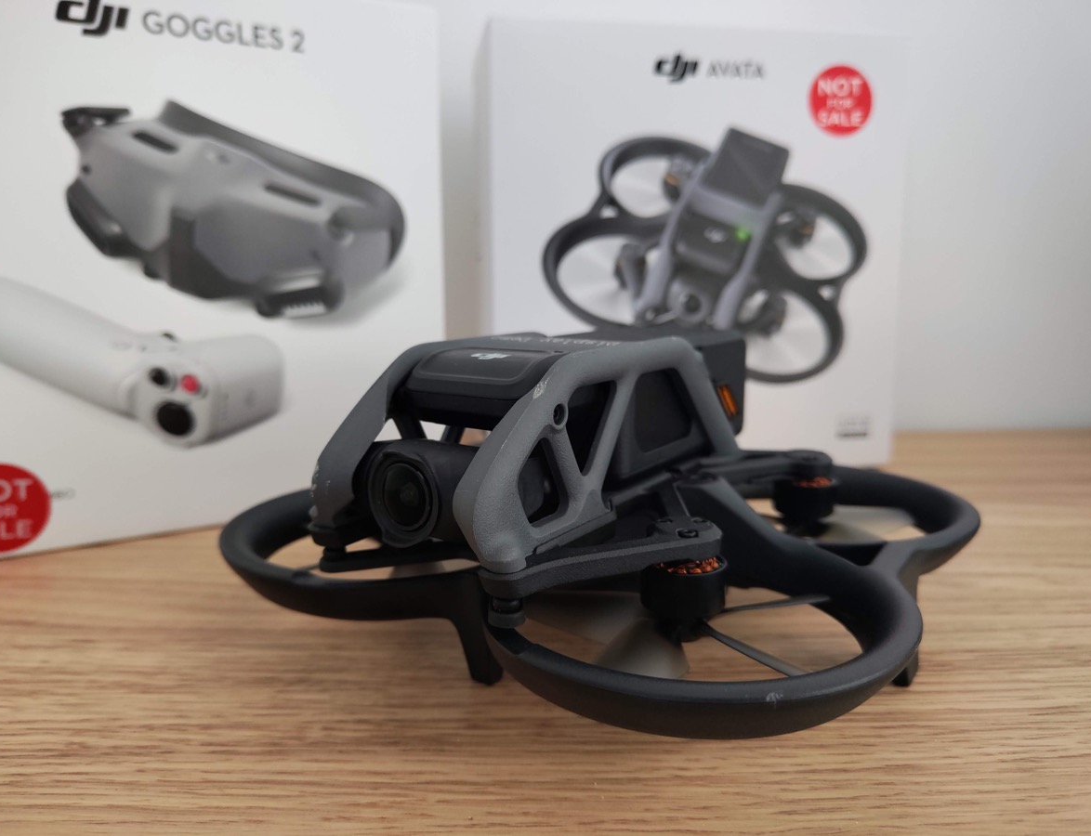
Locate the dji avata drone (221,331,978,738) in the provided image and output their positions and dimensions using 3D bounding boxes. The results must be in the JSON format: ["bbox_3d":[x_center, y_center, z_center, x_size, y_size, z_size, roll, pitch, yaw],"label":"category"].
[{"bbox_3d":[0.019,0.017,0.225,0.180,0.080,0.180,6,12,35],"label":"dji avata drone"}]

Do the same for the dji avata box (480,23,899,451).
[{"bbox_3d":[0.071,-0.084,0.421,0.207,0.213,0.087,-2,9,-9],"label":"dji avata box"}]

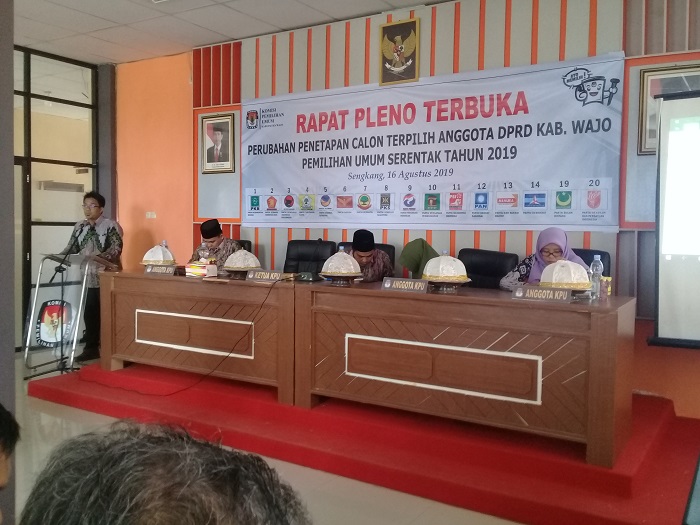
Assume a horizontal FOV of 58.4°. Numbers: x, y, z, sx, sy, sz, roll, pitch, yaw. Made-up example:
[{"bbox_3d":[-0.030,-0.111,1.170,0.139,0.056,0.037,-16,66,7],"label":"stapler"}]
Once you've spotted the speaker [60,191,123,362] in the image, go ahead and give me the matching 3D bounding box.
[{"bbox_3d":[-2.580,0.123,6.242,0.560,1.688,0.420,1,3,9],"label":"speaker"}]

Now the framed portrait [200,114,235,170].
[{"bbox_3d":[-1.344,-1.202,6.409,0.445,0.574,0.035,3,4,31],"label":"framed portrait"}]

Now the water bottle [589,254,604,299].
[{"bbox_3d":[1.334,0.080,3.389,0.067,0.240,0.067,3,4,31],"label":"water bottle"}]

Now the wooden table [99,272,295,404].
[{"bbox_3d":[-1.035,0.489,4.775,1.925,0.784,0.569,3,4,31],"label":"wooden table"}]

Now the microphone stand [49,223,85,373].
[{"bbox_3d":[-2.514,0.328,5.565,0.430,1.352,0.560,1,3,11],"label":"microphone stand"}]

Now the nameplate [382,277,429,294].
[{"bbox_3d":[0.328,0.134,3.674,0.293,0.077,0.050,3,4,31],"label":"nameplate"}]

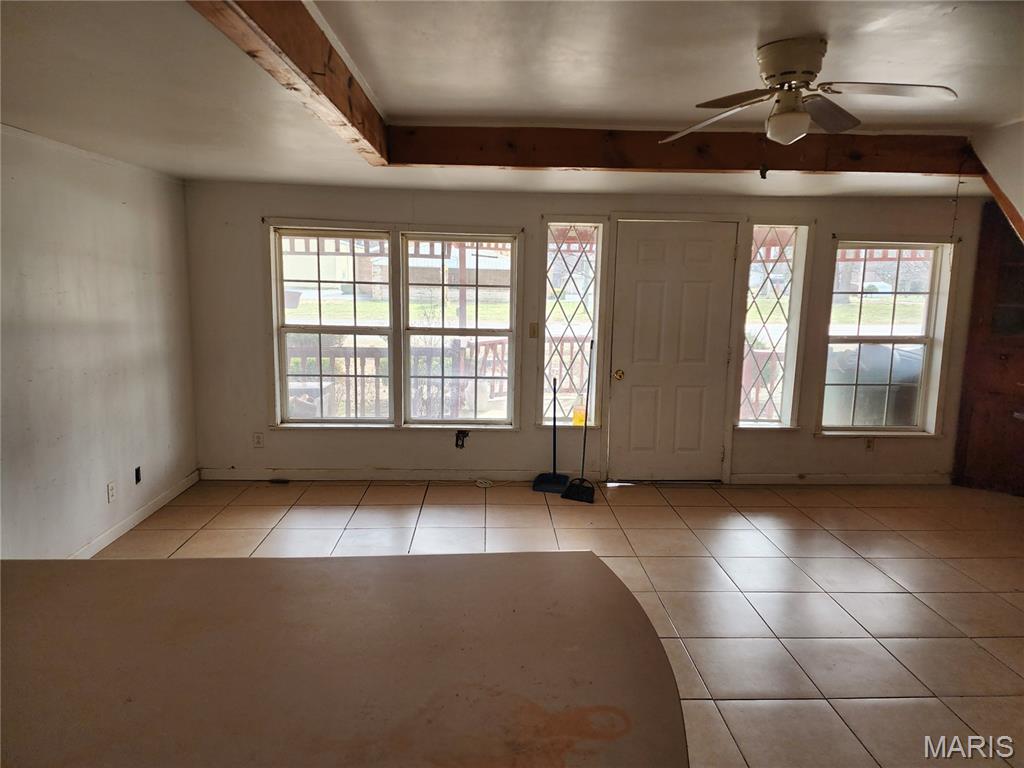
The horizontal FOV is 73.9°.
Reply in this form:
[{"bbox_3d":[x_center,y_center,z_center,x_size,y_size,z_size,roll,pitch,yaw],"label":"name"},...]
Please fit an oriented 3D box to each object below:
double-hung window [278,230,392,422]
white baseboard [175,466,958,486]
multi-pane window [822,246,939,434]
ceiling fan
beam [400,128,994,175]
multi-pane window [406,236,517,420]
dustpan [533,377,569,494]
[{"bbox_3d":[-1.365,-0.429,5.293,0.875,1.491,0.100,1,9,-2],"label":"double-hung window"},{"bbox_3d":[0.565,0.745,5.454,6.059,0.090,0.018,1,9,-2],"label":"white baseboard"},{"bbox_3d":[2.961,-0.360,5.443,0.872,1.501,0.100,1,9,-2],"label":"multi-pane window"},{"bbox_3d":[1.119,-1.167,2.752,1.180,0.385,1.180,1,9,-2],"label":"ceiling fan"},{"bbox_3d":[1.073,-1.414,4.167,3.626,0.225,0.090,1,9,-2],"label":"beam"},{"bbox_3d":[-0.414,-0.410,5.326,0.858,1.455,0.100,1,9,-2],"label":"multi-pane window"},{"bbox_3d":[0.308,0.385,5.235,0.277,0.860,0.229,1,9,-2],"label":"dustpan"}]

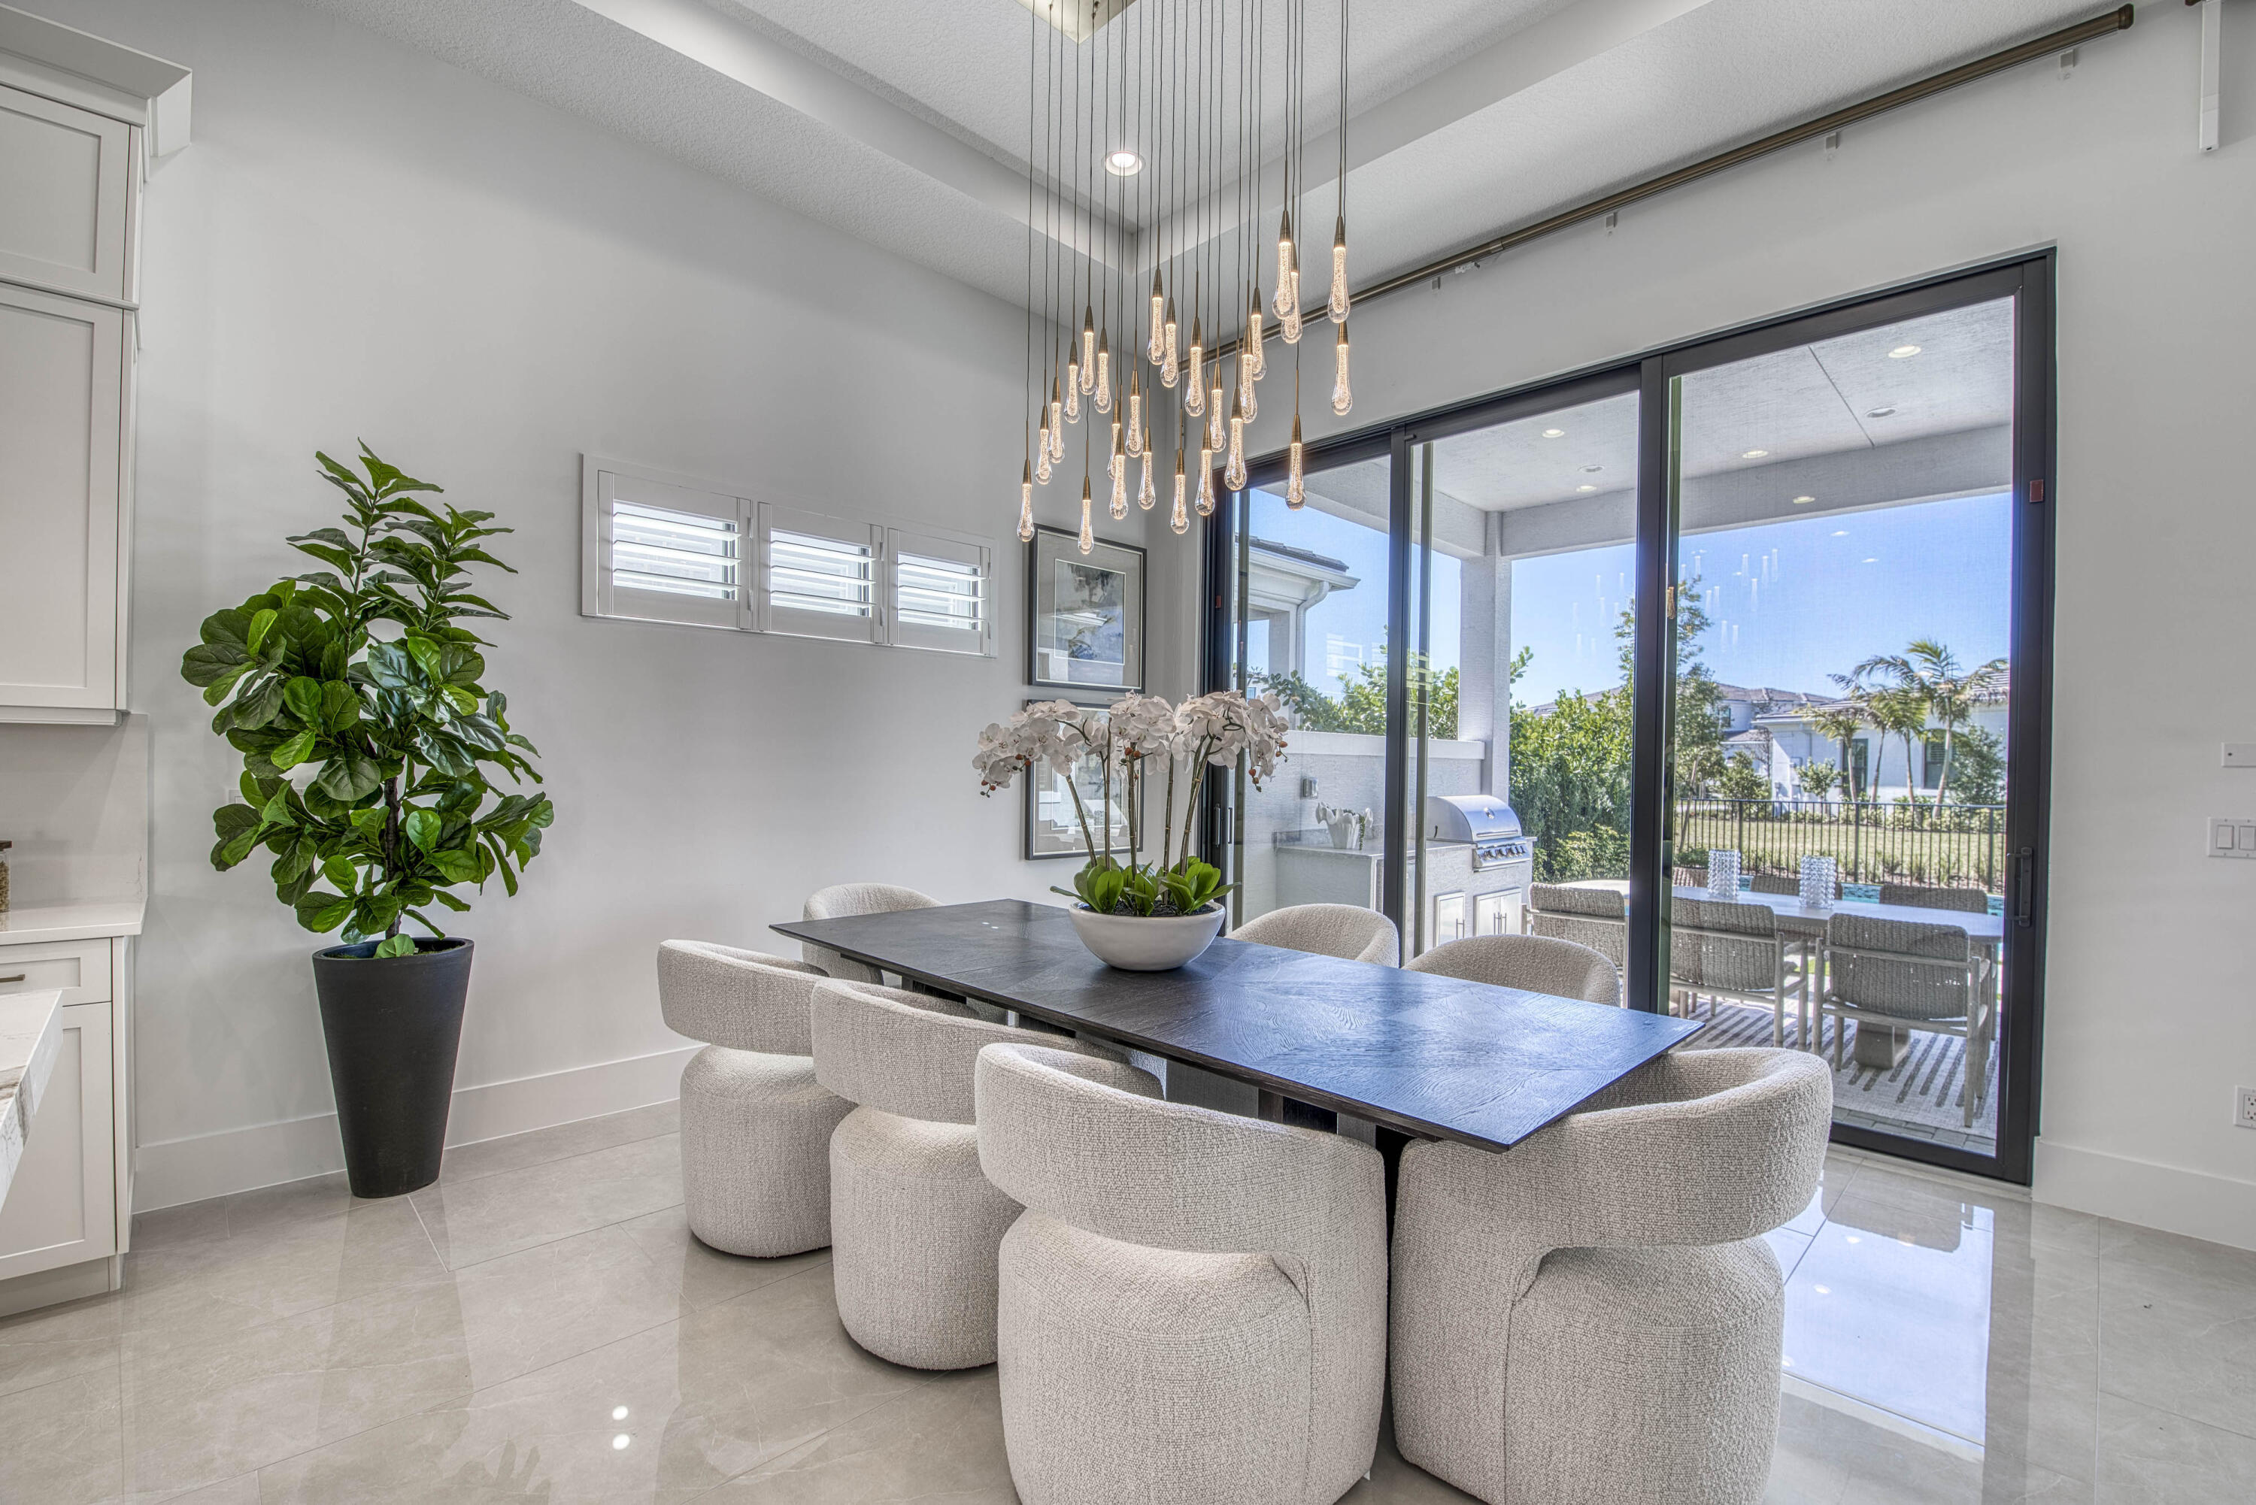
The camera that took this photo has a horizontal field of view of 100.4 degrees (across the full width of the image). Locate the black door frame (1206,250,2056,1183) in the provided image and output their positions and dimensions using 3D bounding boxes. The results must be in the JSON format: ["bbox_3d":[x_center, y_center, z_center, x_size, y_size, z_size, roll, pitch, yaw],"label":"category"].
[{"bbox_3d":[1.743,-0.131,4.370,0.150,3.060,3.630,2,-1,-45],"label":"black door frame"}]

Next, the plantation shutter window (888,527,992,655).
[{"bbox_3d":[-0.873,-0.732,4.411,0.575,0.530,0.070,2,-1,-45],"label":"plantation shutter window"}]

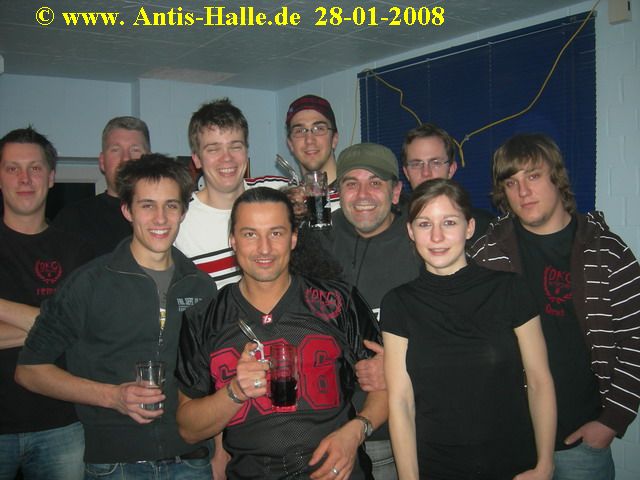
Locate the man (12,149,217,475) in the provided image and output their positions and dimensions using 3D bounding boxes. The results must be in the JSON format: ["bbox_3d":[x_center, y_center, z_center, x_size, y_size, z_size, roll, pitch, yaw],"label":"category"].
[{"bbox_3d":[-0.495,0.655,1.900,0.570,1.790,0.400,-3,5,-24],"label":"man"}]

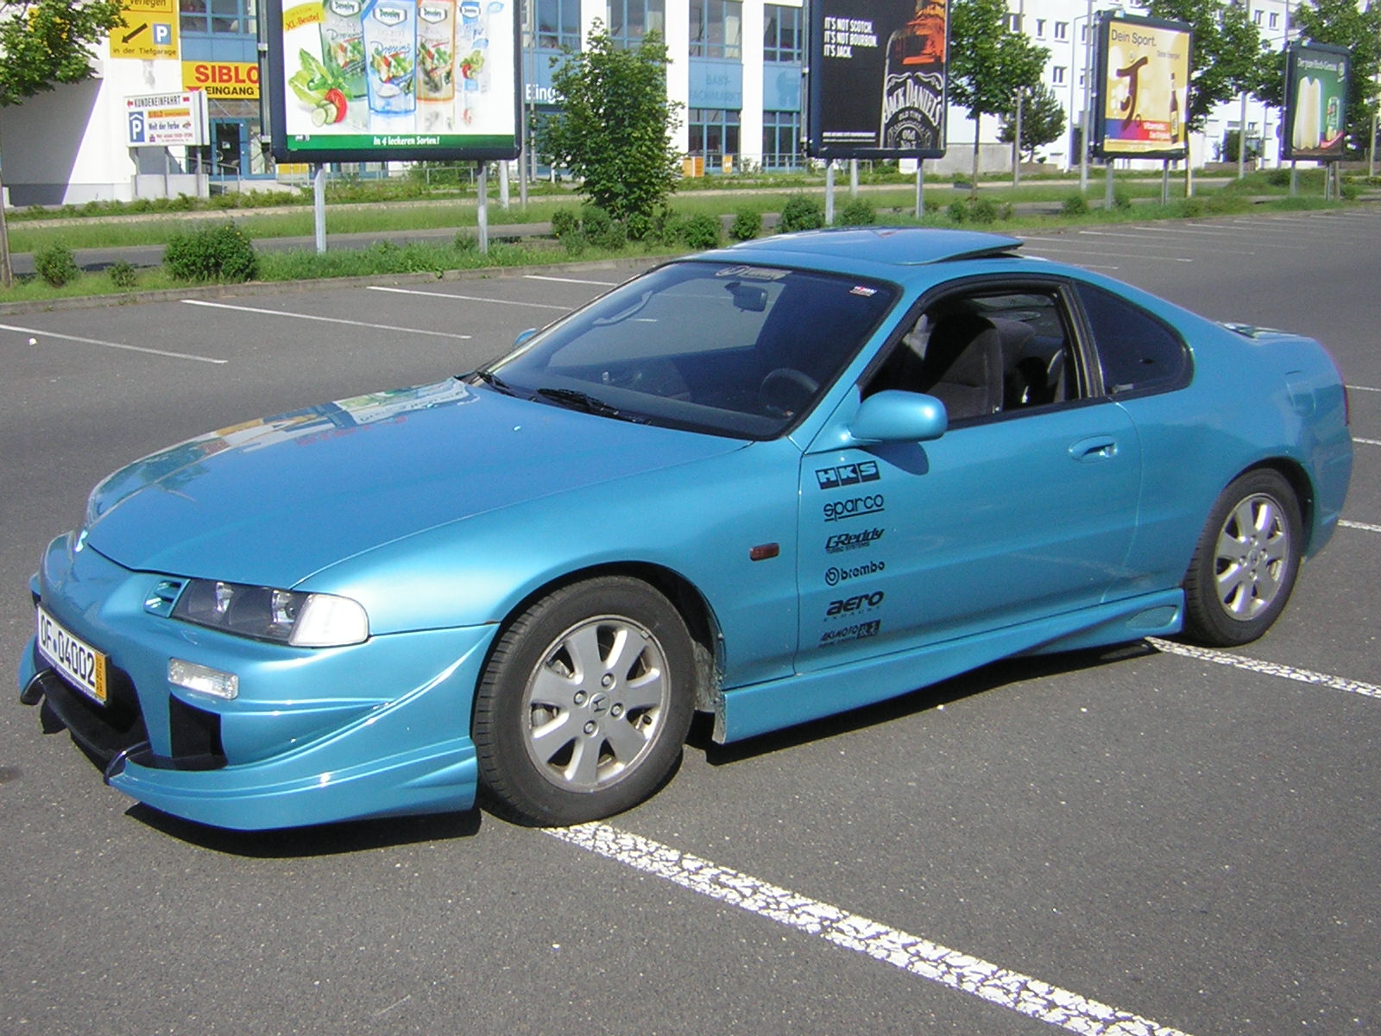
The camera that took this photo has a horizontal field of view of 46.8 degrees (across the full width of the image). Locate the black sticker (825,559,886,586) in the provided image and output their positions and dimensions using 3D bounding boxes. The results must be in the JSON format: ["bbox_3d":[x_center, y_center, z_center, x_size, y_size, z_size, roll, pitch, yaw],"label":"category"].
[{"bbox_3d":[0.419,0.142,4.043,0.205,0.041,0.010,-9,15,-37],"label":"black sticker"}]

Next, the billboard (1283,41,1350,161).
[{"bbox_3d":[16.081,-10.634,41.006,0.170,2.790,3.830,11,16,41],"label":"billboard"}]

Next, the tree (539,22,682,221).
[{"bbox_3d":[-1.093,-5.392,22.000,1.970,2.850,1.900,0,12,-3],"label":"tree"}]

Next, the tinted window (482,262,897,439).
[{"bbox_3d":[-0.043,-0.527,4.682,0.800,0.110,1.470,-42,32,-24],"label":"tinted window"}]

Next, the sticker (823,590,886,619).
[{"bbox_3d":[0.419,0.224,4.067,0.204,0.047,0.010,-9,15,-37],"label":"sticker"}]

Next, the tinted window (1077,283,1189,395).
[{"bbox_3d":[1.343,-0.549,4.849,0.440,0.350,0.050,-10,-12,-40],"label":"tinted window"}]

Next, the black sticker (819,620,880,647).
[{"bbox_3d":[0.410,0.300,4.090,0.213,0.047,0.010,-9,15,-37],"label":"black sticker"}]

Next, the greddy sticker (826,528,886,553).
[{"bbox_3d":[0.419,0.056,4.053,0.195,0.042,0.008,-9,12,-36],"label":"greddy sticker"}]

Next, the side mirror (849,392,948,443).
[{"bbox_3d":[0.516,-0.252,4.004,0.130,0.120,0.220,-9,15,-36],"label":"side mirror"}]

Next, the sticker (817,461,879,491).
[{"bbox_3d":[0.400,-0.108,4.029,0.205,0.054,0.008,-9,3,-36],"label":"sticker"}]

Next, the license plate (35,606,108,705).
[{"bbox_3d":[-1.456,0.319,3.749,0.025,0.118,0.520,-6,13,-37],"label":"license plate"}]

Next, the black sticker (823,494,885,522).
[{"bbox_3d":[0.413,-0.025,4.015,0.211,0.047,0.010,-9,15,-37],"label":"black sticker"}]

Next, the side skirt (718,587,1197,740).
[{"bbox_3d":[0.792,0.383,4.433,1.810,0.145,0.090,-9,15,-36],"label":"side skirt"}]

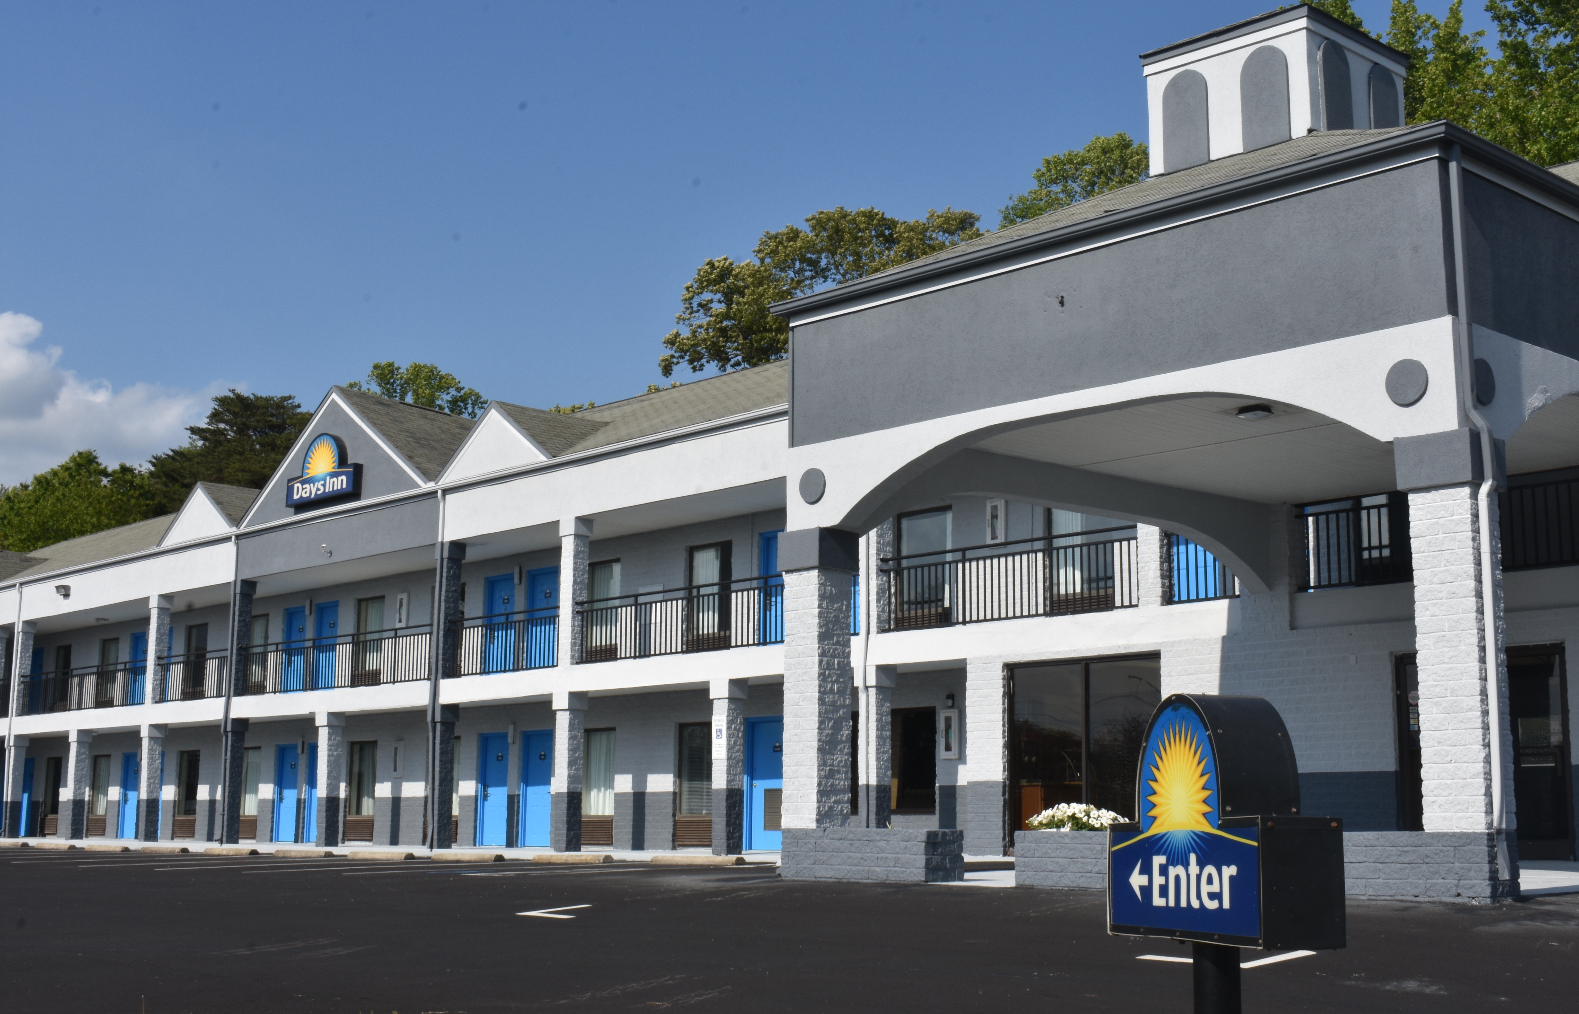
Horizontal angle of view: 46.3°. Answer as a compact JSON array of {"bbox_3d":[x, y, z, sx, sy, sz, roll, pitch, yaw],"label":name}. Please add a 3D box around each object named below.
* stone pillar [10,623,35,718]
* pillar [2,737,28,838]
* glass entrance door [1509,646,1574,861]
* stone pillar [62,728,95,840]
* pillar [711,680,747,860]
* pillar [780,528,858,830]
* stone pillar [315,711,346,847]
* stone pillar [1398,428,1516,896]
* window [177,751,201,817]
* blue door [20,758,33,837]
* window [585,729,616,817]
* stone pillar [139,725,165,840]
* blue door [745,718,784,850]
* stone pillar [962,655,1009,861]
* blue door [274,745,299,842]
[{"bbox_3d":[-19.383,4.173,46.716,0.410,2.370,0.410,9,-13,-42],"label":"stone pillar"},{"bbox_3d":[-19.302,6.979,45.968,0.404,2.565,0.404,9,-13,-43],"label":"pillar"},{"bbox_3d":[7.490,2.472,18.656,0.120,2.160,0.920,9,-13,-42],"label":"glass entrance door"},{"bbox_3d":[-16.736,6.561,43.454,0.410,2.515,0.410,9,-13,-42],"label":"stone pillar"},{"bbox_3d":[-0.875,3.740,26.499,0.370,2.500,0.370,10,-14,-43],"label":"pillar"},{"bbox_3d":[0.251,1.544,16.347,0.510,2.580,0.510,9,-13,-42],"label":"pillar"},{"bbox_3d":[-8.818,5.194,35.348,0.404,2.565,0.404,9,-13,-43],"label":"stone pillar"},{"bbox_3d":[4.347,1.044,12.010,0.510,2.965,0.525,9,-13,-42],"label":"stone pillar"},{"bbox_3d":[-13.893,6.414,42.788,0.090,1.516,1.092,9,-13,-43],"label":"window"},{"bbox_3d":[-19.774,7.540,47.817,0.100,2.020,0.920,10,-14,-43],"label":"blue door"},{"bbox_3d":[-3.293,4.613,32.049,0.090,1.522,1.093,9,-13,-43],"label":"window"},{"bbox_3d":[-14.121,6.097,40.720,0.404,2.565,0.404,9,-13,-43],"label":"stone pillar"},{"bbox_3d":[-0.322,4.217,28.094,0.100,2.020,0.920,10,-14,-43],"label":"blue door"},{"bbox_3d":[2.539,3.128,23.067,0.360,2.430,0.600,10,-14,-43],"label":"stone pillar"},{"bbox_3d":[-10.783,6.127,39.596,0.090,2.069,1.019,9,-13,-43],"label":"blue door"}]

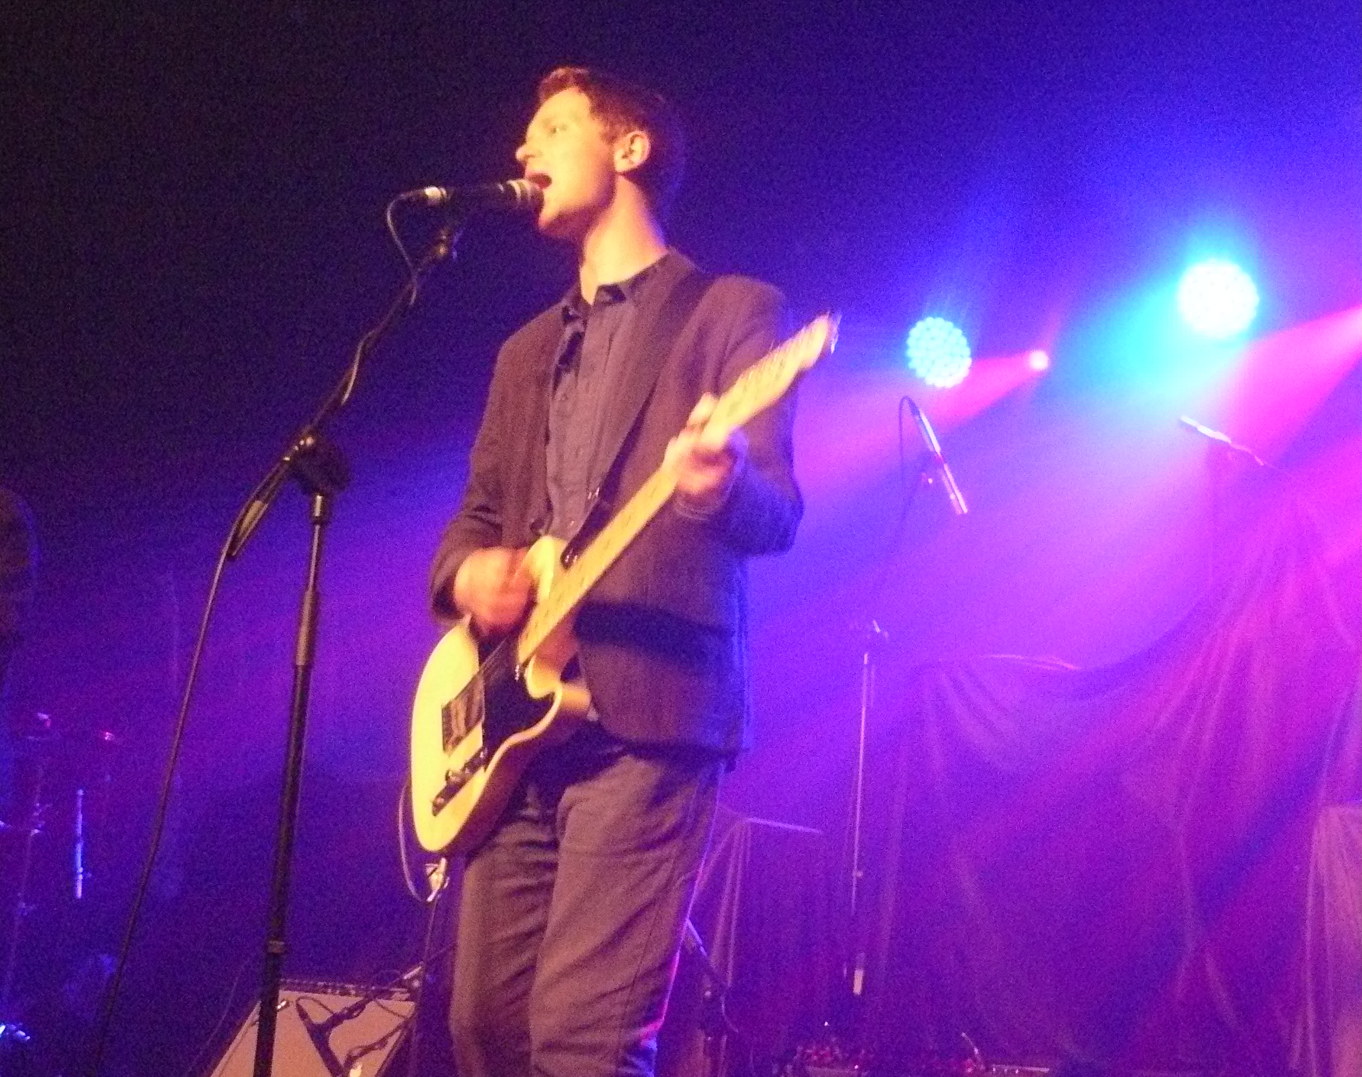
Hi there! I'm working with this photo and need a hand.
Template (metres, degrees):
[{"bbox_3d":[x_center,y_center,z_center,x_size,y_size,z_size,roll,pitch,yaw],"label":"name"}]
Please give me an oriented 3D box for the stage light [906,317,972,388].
[{"bbox_3d":[0.733,-0.521,5.479,0.200,0.200,0.200,-7,13,35],"label":"stage light"}]

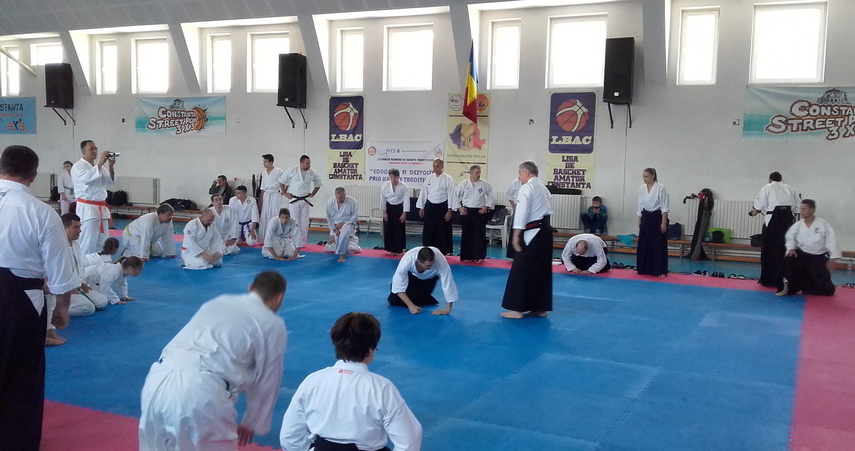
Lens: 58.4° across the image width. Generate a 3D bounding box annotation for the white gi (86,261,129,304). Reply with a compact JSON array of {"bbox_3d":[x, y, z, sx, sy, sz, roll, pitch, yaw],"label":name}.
[{"bbox_3d":[-3.627,0.636,8.605,0.600,0.450,0.410,3,5,15],"label":"white gi"}]

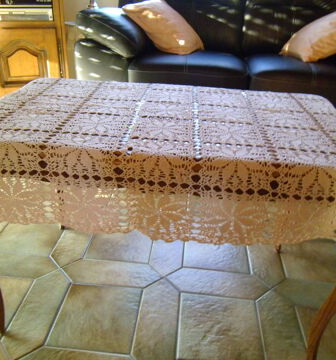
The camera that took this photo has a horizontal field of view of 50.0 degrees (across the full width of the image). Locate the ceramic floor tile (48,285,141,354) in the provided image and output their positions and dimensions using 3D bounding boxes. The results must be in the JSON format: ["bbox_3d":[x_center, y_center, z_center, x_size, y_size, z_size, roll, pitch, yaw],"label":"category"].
[{"bbox_3d":[-0.188,0.364,0.961,0.208,0.010,0.208,4,29,4],"label":"ceramic floor tile"}]

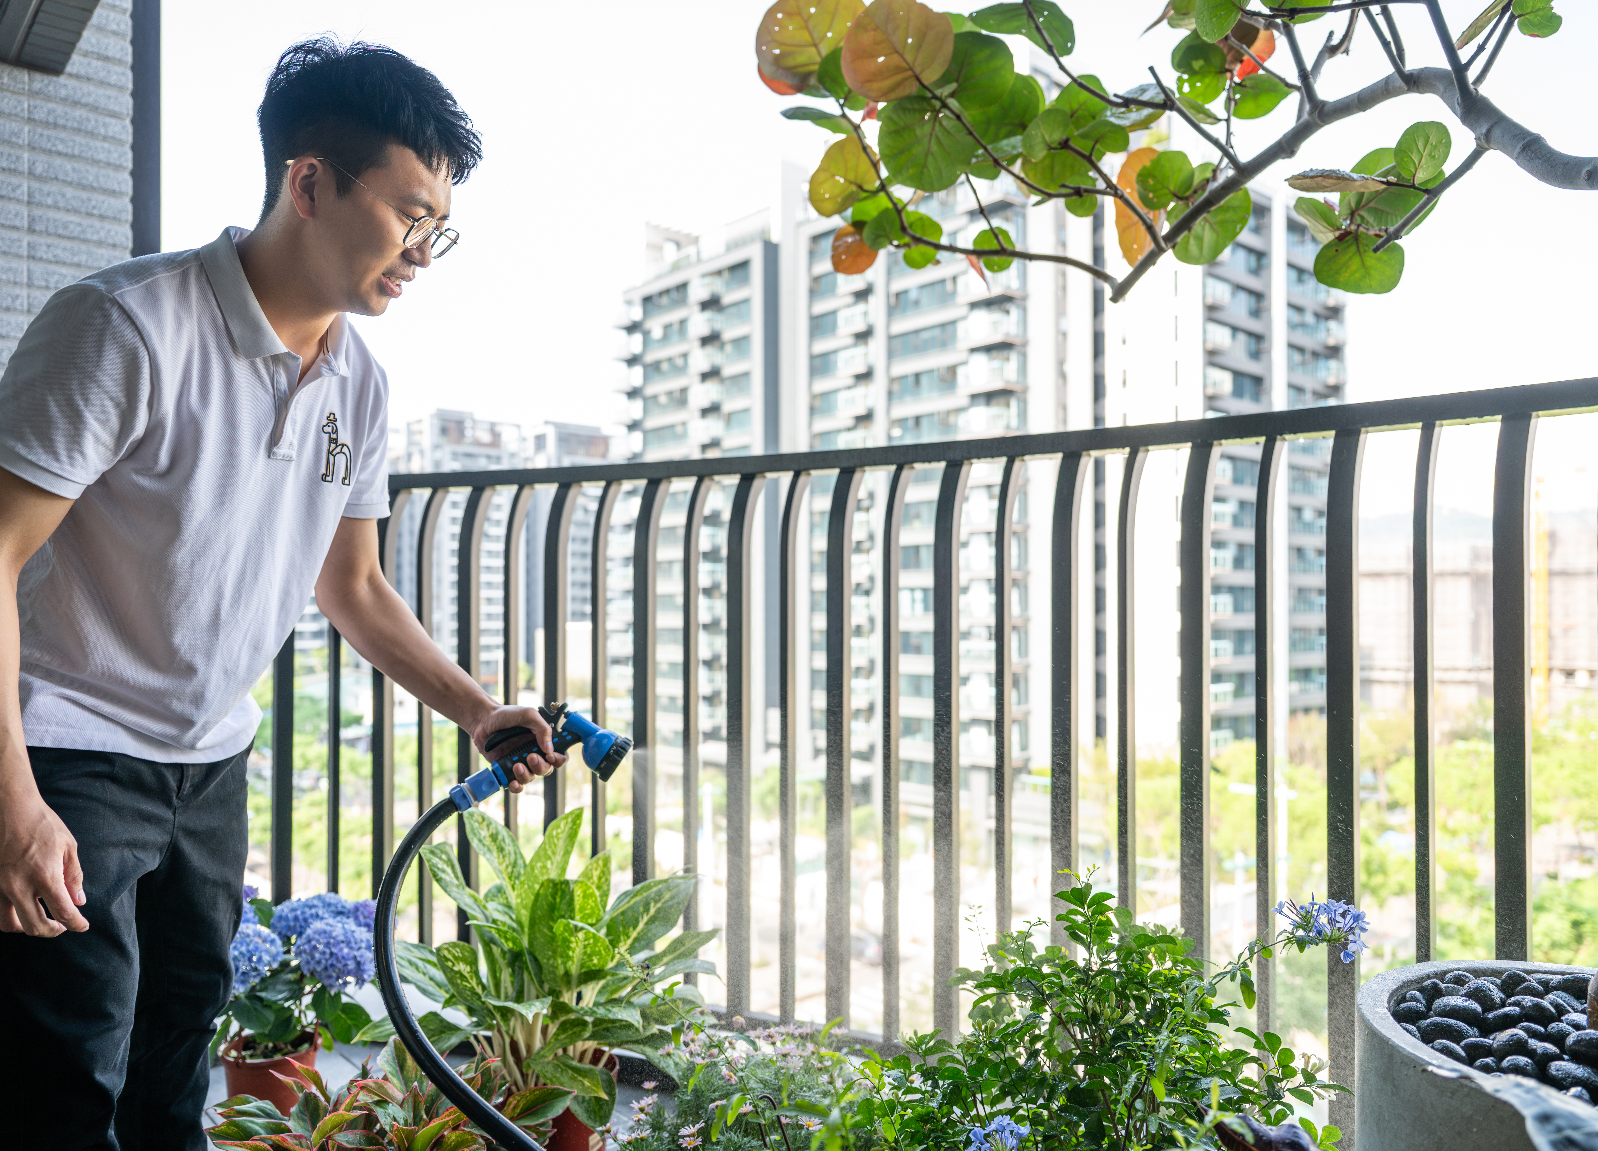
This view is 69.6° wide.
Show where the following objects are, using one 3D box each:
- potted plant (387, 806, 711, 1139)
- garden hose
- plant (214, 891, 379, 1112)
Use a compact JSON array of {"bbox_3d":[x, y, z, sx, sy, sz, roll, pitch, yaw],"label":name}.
[{"bbox_3d":[-0.425,0.690,1.880,0.560,0.620,0.540,0,-1,0],"label":"potted plant"},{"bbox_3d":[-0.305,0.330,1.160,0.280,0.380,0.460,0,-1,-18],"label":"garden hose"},{"bbox_3d":[-0.925,0.785,2.090,0.380,0.450,0.360,0,-1,0],"label":"plant"}]

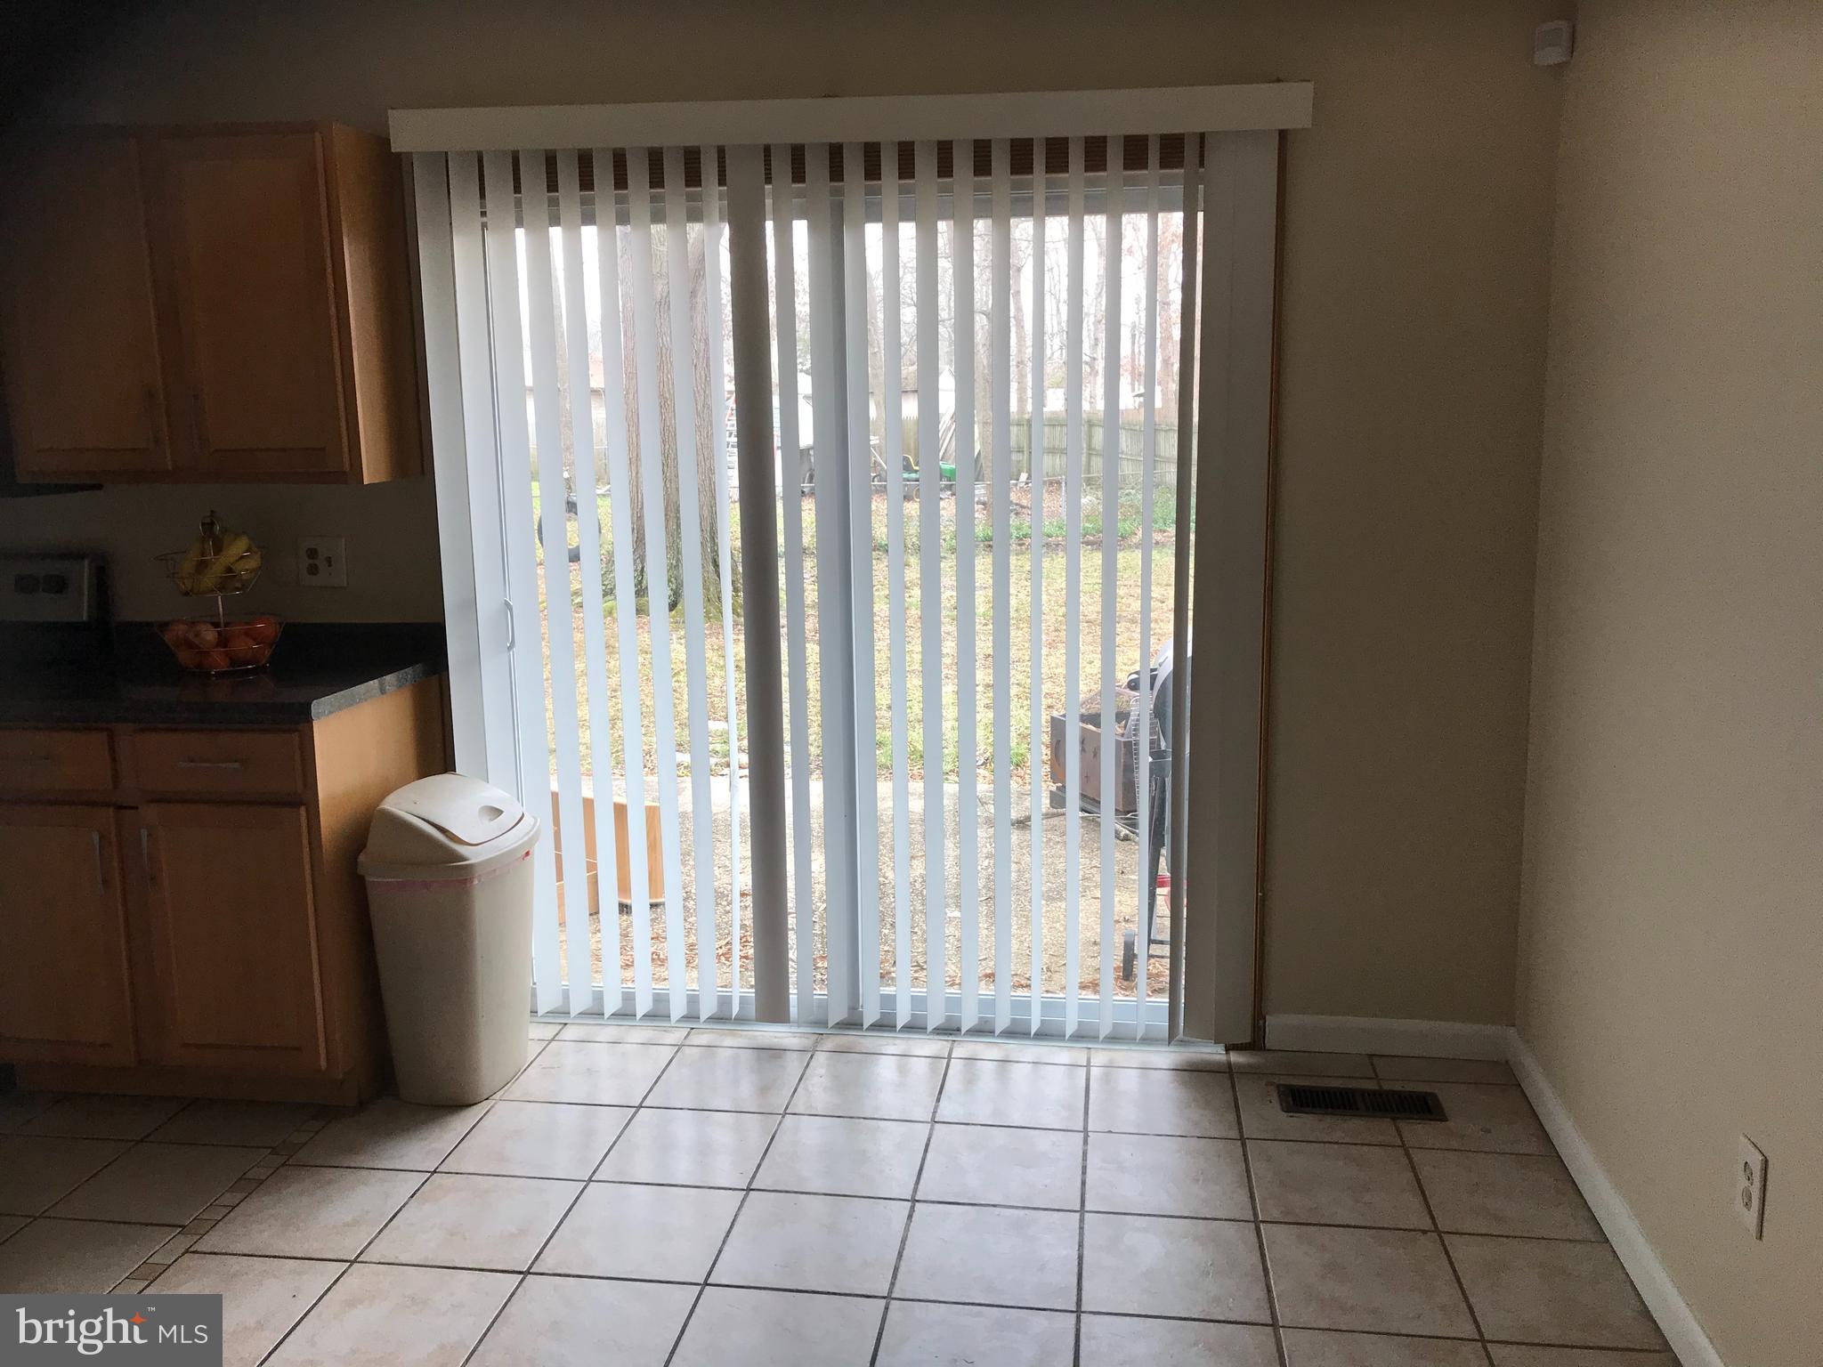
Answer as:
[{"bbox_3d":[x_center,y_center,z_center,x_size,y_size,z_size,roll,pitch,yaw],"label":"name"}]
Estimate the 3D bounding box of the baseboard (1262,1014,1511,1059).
[{"bbox_3d":[1.130,0.843,3.510,0.564,0.086,0.015,1,10,8],"label":"baseboard"}]

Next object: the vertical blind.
[{"bbox_3d":[-0.151,-0.224,3.424,2.000,2.120,0.120,1,10,8],"label":"vertical blind"}]

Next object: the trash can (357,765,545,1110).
[{"bbox_3d":[-1.046,0.576,3.407,0.310,0.695,0.375,1,10,8],"label":"trash can"}]

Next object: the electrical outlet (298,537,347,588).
[{"bbox_3d":[-1.463,-0.302,3.666,0.121,0.120,0.009,1,10,8],"label":"electrical outlet"}]

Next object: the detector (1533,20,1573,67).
[{"bbox_3d":[1.334,-1.329,3.062,0.045,0.083,0.068,-8,12,-37],"label":"detector"}]

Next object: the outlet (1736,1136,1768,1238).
[{"bbox_3d":[1.237,0.743,2.177,0.009,0.123,0.079,1,10,8],"label":"outlet"}]

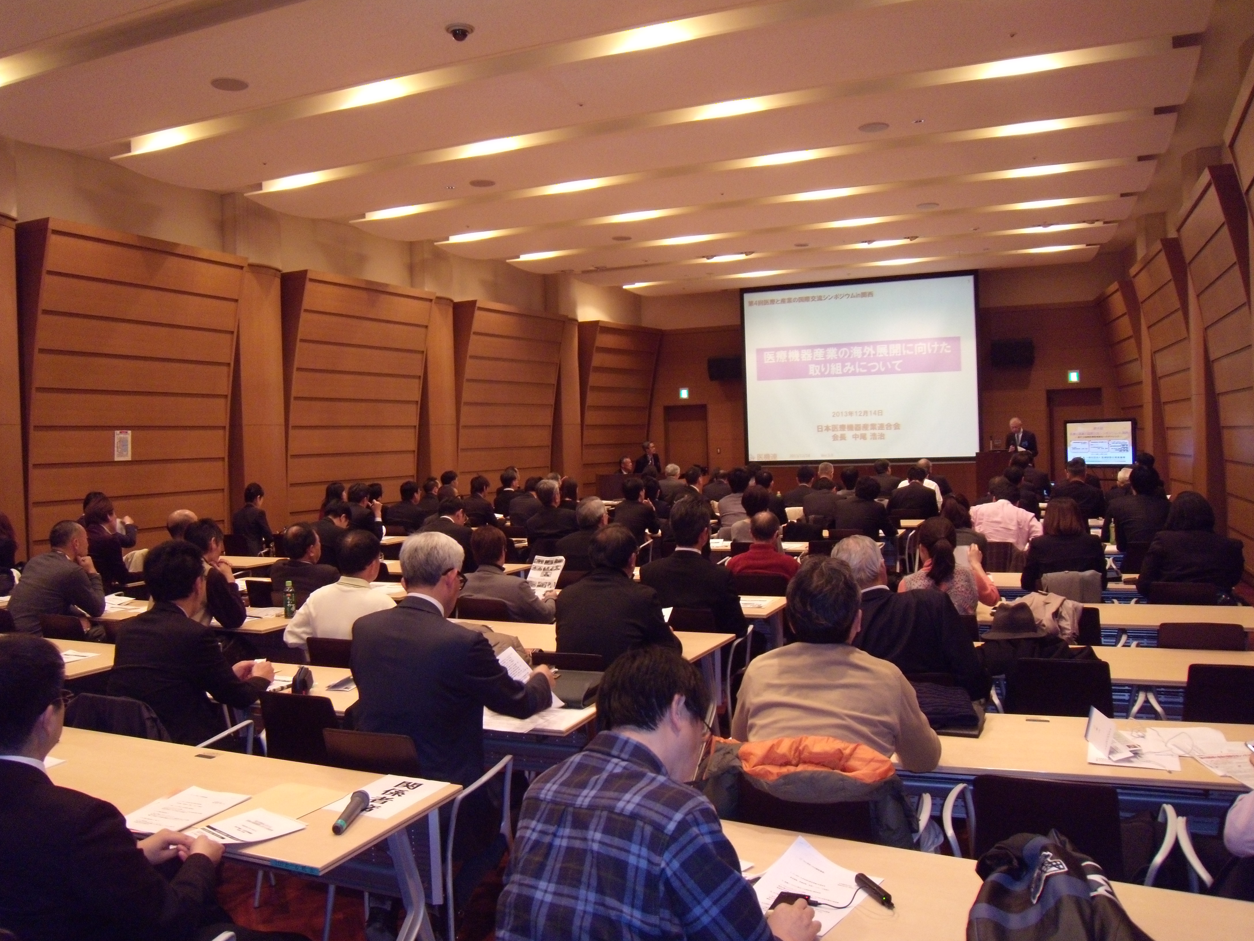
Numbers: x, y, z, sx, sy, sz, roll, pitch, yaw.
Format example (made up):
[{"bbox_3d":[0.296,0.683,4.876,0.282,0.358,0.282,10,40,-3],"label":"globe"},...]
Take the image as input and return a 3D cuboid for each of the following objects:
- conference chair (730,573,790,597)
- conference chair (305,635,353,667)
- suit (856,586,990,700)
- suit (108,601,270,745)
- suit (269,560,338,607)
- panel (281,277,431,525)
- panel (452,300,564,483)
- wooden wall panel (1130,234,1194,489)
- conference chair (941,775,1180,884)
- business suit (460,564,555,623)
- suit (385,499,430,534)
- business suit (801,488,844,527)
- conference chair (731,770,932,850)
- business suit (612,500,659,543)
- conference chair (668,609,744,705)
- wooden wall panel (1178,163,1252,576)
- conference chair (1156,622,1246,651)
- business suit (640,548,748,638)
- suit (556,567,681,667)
[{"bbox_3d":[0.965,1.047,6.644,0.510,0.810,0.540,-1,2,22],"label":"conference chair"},{"bbox_3d":[-1.120,1.126,4.701,0.560,0.840,0.560,0,2,23],"label":"conference chair"},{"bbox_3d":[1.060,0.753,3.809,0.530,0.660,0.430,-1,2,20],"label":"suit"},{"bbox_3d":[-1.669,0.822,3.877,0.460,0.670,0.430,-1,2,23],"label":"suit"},{"bbox_3d":[-1.913,0.840,6.157,0.460,0.630,0.410,-1,2,24],"label":"suit"},{"bbox_3d":[-3.658,-0.744,14.190,0.542,3.689,2.582,0,2,27],"label":"panel"},{"bbox_3d":[-1.978,-0.898,18.193,0.540,3.930,2.712,0,2,32],"label":"panel"},{"bbox_3d":[7.194,-1.003,13.371,0.542,3.689,2.582,-1,2,20],"label":"wooden wall panel"},{"bbox_3d":[1.158,1.161,2.728,0.560,0.810,0.560,-1,2,23],"label":"conference chair"},{"bbox_3d":[-0.664,0.828,5.706,0.470,0.630,0.410,0,2,28],"label":"business suit"},{"bbox_3d":[-2.396,0.628,11.100,0.470,0.670,0.400,0,2,29],"label":"suit"},{"bbox_3d":[2.054,0.539,10.500,0.520,0.670,0.400,-1,2,21],"label":"business suit"},{"bbox_3d":[0.576,1.159,2.905,0.560,0.840,0.560,-1,2,14],"label":"conference chair"},{"bbox_3d":[0.063,0.599,10.100,0.470,0.670,0.400,0,2,28],"label":"business suit"},{"bbox_3d":[0.322,1.079,5.291,0.560,0.840,0.560,0,2,23],"label":"conference chair"},{"bbox_3d":[5.810,-0.837,9.821,0.542,3.689,2.539,-1,2,23],"label":"wooden wall panel"},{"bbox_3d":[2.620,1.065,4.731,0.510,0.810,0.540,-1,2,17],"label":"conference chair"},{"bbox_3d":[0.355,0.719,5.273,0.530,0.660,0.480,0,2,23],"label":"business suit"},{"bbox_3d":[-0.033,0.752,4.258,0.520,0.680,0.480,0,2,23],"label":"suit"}]

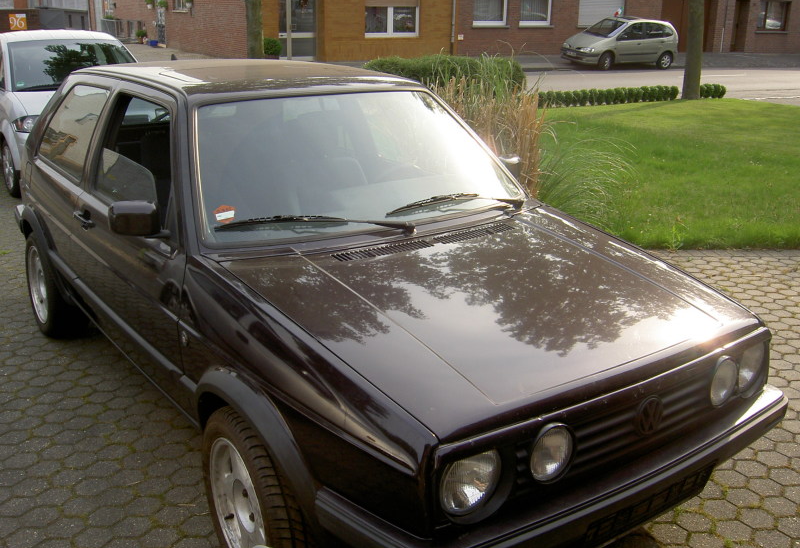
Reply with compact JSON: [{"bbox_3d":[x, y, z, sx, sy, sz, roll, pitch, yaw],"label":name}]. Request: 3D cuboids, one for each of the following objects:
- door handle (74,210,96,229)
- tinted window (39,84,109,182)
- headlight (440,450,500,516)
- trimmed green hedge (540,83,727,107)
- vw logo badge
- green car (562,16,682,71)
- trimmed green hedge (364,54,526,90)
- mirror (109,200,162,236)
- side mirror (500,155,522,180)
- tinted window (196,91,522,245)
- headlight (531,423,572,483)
[{"bbox_3d":[-1.291,-0.219,3.194,0.050,0.065,0.180,-12,21,-34],"label":"door handle"},{"bbox_3d":[-1.494,-0.666,3.570,0.060,0.410,0.800,16,4,-39],"label":"tinted window"},{"bbox_3d":[0.151,0.468,1.770,0.175,0.175,0.080,-12,21,-34],"label":"headlight"},{"bbox_3d":[4.798,-3.652,16.013,5.660,0.320,0.340,-10,21,-31],"label":"trimmed green hedge"},{"bbox_3d":[0.643,0.364,2.022,0.110,0.110,0.020,-12,21,-34],"label":"vw logo badge"},{"bbox_3d":[7.340,-7.660,26.170,4.130,1.610,1.720,-9,20,-28],"label":"green car"},{"bbox_3d":[0.795,-3.291,13.591,3.000,0.980,1.000,-10,21,-31],"label":"trimmed green hedge"},{"bbox_3d":[-0.867,-0.179,2.576,0.170,0.105,0.090,-12,21,-34],"label":"mirror"},{"bbox_3d":[0.464,-0.448,3.504,0.170,0.105,0.090,-12,21,-34],"label":"side mirror"},{"bbox_3d":[-0.161,-0.443,2.948,1.400,0.100,0.680,-12,60,-34],"label":"tinted window"},{"bbox_3d":[0.348,0.419,1.846,0.143,0.143,0.070,-12,21,-34],"label":"headlight"}]

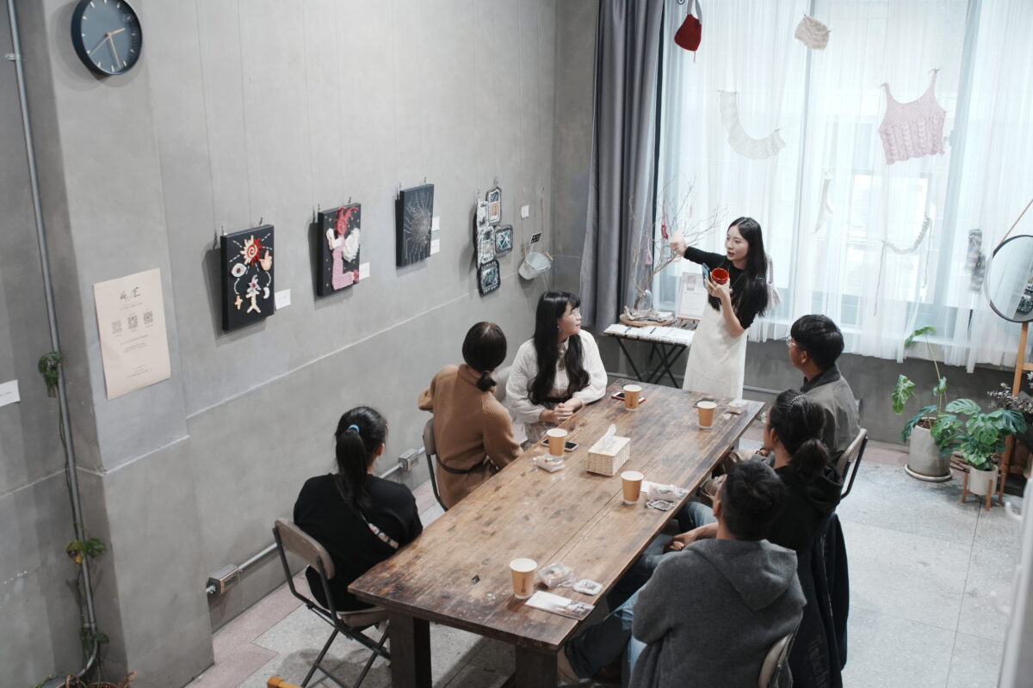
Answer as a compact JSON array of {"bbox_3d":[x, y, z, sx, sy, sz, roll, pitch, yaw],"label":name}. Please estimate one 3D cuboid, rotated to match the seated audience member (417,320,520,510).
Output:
[{"bbox_3d":[-0.061,0.508,4.784,0.550,1.270,0.680,15,23,42],"label":"seated audience member"}]

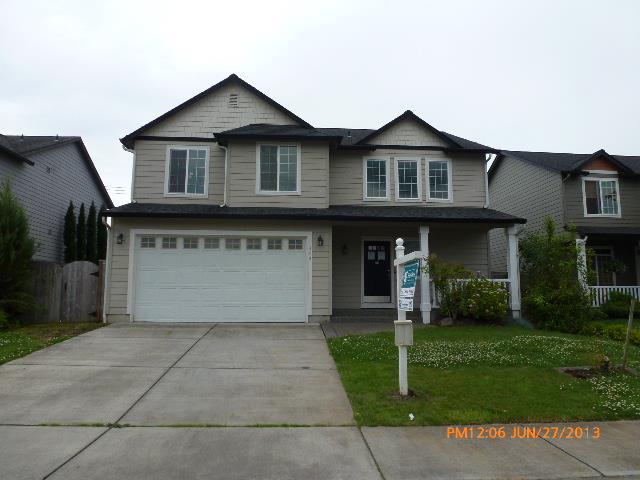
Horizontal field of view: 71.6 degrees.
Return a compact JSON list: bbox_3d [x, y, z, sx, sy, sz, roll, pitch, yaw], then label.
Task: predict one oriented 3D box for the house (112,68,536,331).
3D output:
[{"bbox_3d":[-0.448,-1.145,17.788,12.400,8.240,10.200,1,-7,-3],"label":"house"}]

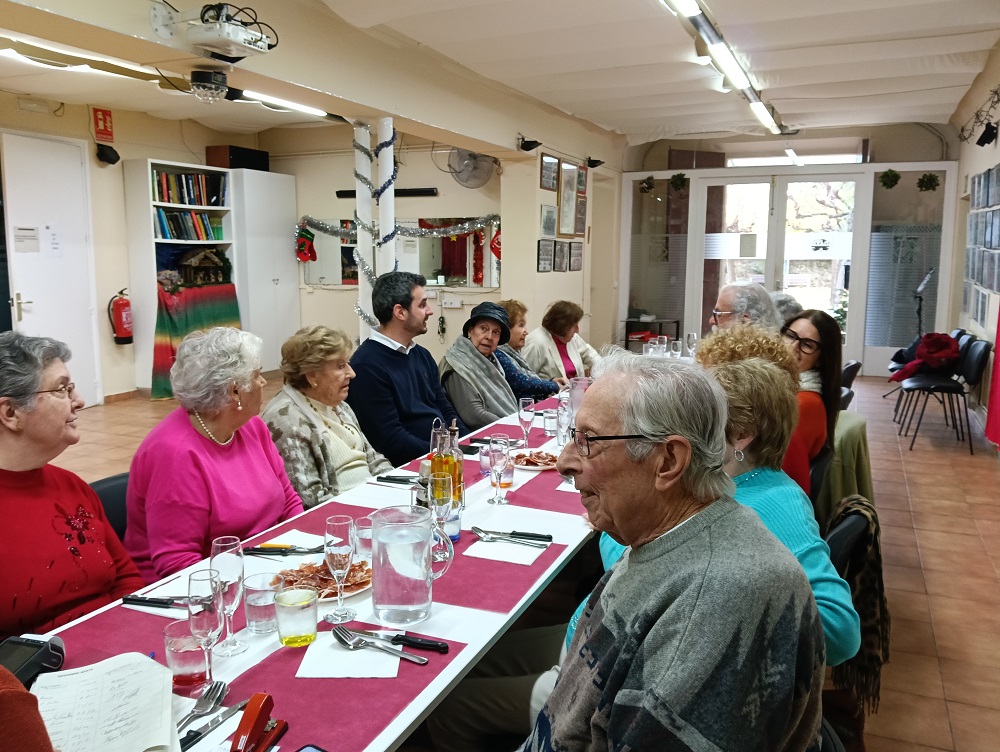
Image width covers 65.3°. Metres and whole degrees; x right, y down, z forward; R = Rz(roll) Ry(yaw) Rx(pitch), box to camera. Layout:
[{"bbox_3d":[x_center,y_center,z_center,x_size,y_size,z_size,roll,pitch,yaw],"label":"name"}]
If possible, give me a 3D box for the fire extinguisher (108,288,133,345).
[{"bbox_3d":[-3.724,-0.585,7.648,0.170,0.540,0.180,4,10,24],"label":"fire extinguisher"}]

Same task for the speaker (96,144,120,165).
[{"bbox_3d":[-3.709,-2.093,7.392,0.160,0.145,0.145,25,18,19],"label":"speaker"}]

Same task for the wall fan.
[{"bbox_3d":[-0.290,-2.106,7.897,0.440,0.440,0.310,2,9,12],"label":"wall fan"}]

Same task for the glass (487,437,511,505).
[{"bbox_3d":[-0.001,0.260,2.182,0.061,0.186,0.061,0,9,0],"label":"glass"}]

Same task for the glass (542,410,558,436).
[{"bbox_3d":[0.204,0.183,3.022,0.069,0.089,0.069,0,9,0],"label":"glass"}]

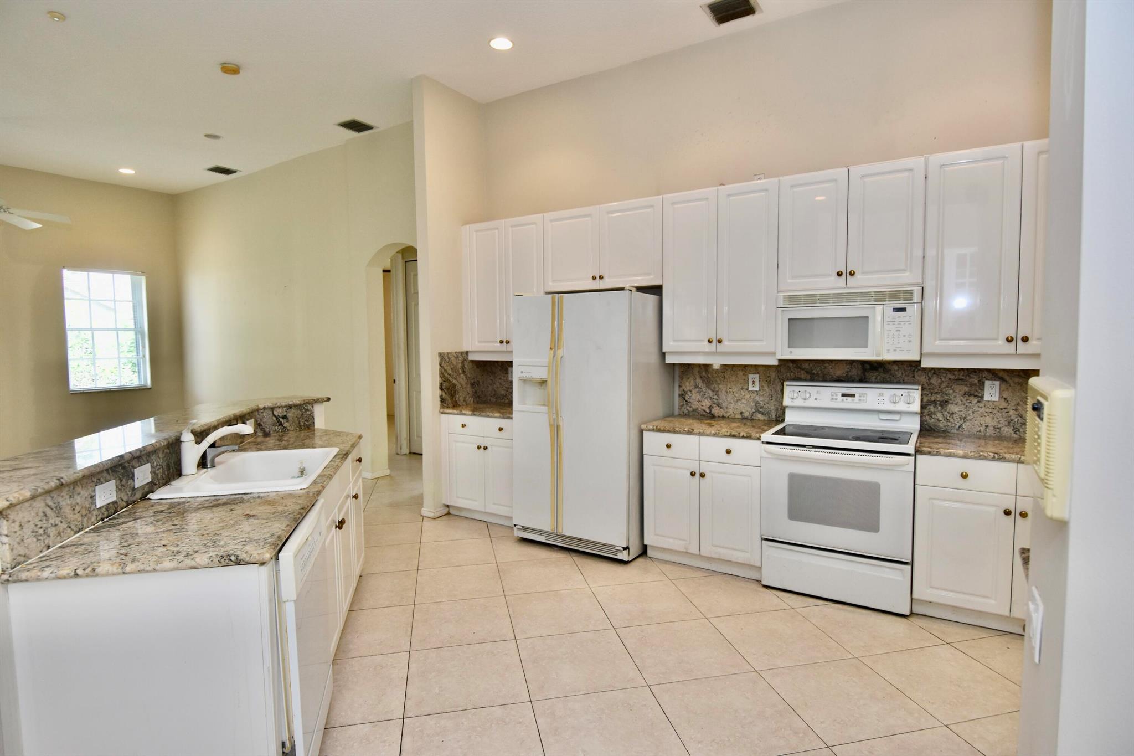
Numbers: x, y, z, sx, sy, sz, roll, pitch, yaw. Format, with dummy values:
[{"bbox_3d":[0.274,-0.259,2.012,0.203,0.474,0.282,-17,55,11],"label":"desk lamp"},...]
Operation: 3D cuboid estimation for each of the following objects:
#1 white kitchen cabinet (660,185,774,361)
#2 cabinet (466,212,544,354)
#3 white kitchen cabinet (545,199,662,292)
[{"bbox_3d":[1.070,-0.681,3.853,0.760,1.119,0.326,2,4,32],"label":"white kitchen cabinet"},{"bbox_3d":[-0.448,-0.738,4.794,0.846,1.109,0.326,2,4,32],"label":"cabinet"},{"bbox_3d":[0.324,-0.959,4.274,0.970,0.605,0.325,2,4,32],"label":"white kitchen cabinet"}]

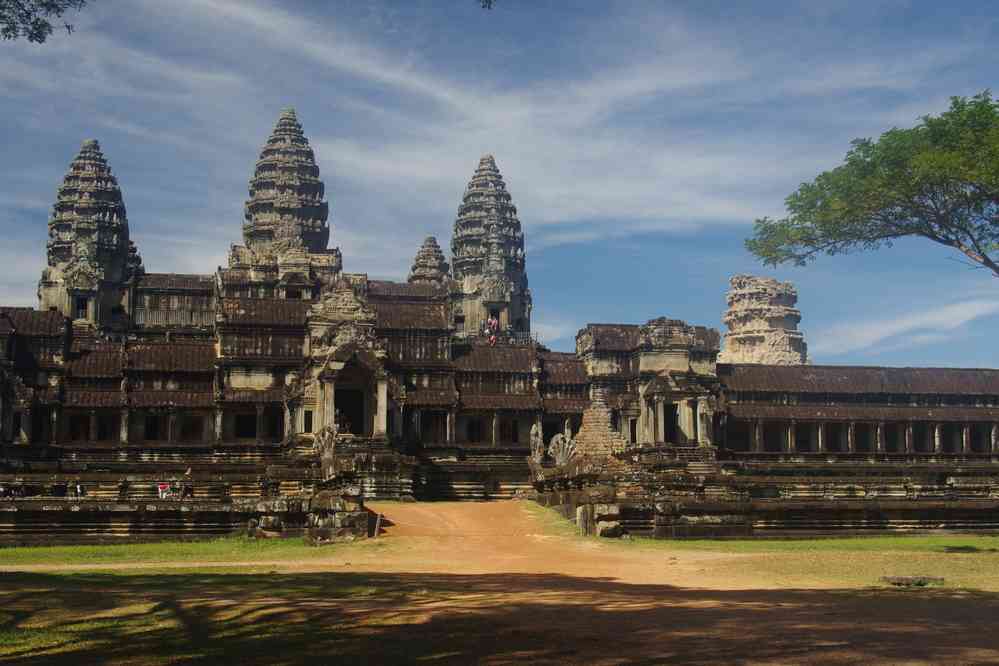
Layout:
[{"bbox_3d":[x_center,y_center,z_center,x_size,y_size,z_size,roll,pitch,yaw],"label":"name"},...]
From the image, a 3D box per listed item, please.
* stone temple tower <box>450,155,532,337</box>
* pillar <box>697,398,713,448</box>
[{"bbox_3d":[-1.433,-10.509,169.078,9.600,23.015,9.600,1,-8,-11],"label":"stone temple tower"},{"bbox_3d":[15.421,6.671,102.274,0.950,3.800,0.900,1,-8,-12],"label":"pillar"}]

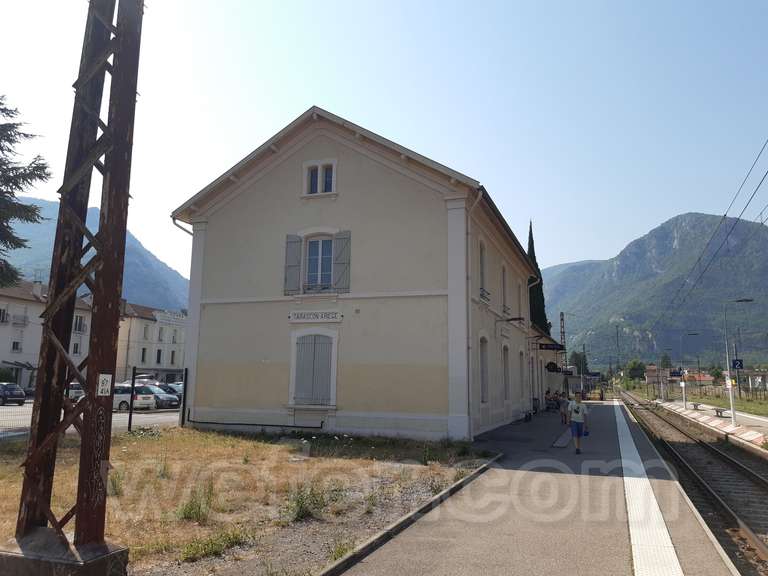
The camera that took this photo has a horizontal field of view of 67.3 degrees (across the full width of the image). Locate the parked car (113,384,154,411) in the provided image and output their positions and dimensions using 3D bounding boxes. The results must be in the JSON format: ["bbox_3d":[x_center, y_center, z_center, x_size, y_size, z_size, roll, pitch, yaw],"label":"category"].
[{"bbox_3d":[-17.074,6.919,37.059,4.400,1.580,1.780,-3,-10,21],"label":"parked car"}]

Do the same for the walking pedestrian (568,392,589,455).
[{"bbox_3d":[5.141,3.559,15.275,0.530,1.620,0.420,-3,-10,21],"label":"walking pedestrian"}]

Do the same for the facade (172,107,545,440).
[{"bbox_3d":[0.168,0.314,28.702,13.050,12.250,16.500,-3,-10,21],"label":"facade"}]

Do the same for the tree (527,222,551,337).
[{"bbox_3d":[14.064,2.041,53.905,3.200,17.200,3.200,-3,-10,21],"label":"tree"}]

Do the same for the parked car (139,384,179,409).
[{"bbox_3d":[-16.001,7.364,39.543,4.200,1.520,1.770,-3,-10,21],"label":"parked car"}]

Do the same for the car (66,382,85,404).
[{"bbox_3d":[-26.281,8.458,46.944,4.200,1.550,1.760,-3,-10,21],"label":"car"}]

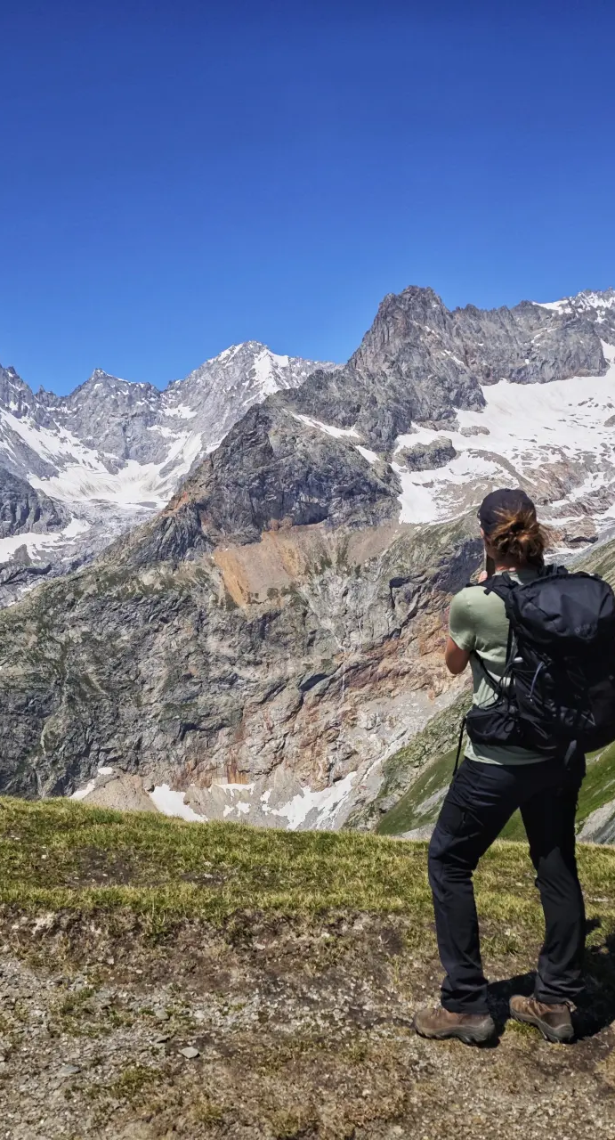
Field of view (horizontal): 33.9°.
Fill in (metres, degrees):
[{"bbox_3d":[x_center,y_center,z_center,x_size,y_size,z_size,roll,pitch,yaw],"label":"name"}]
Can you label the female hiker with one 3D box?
[{"bbox_3d":[0.602,0.587,3.110,0.490,1.680,0.460,-1,2,-33],"label":"female hiker"}]

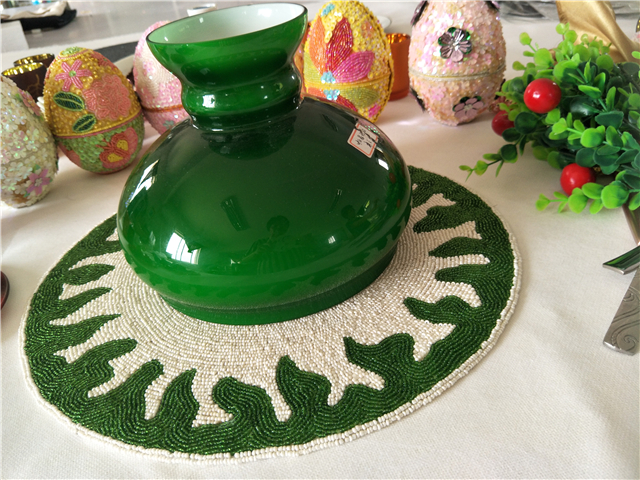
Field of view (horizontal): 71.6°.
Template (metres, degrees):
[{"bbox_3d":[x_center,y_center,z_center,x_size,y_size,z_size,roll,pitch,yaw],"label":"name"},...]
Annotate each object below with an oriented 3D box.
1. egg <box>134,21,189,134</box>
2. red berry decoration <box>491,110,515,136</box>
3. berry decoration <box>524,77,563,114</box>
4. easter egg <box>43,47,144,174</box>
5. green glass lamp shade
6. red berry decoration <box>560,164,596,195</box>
[{"bbox_3d":[-0.163,-0.180,0.531,0.103,0.146,0.103,-9,35,0],"label":"egg"},{"bbox_3d":[0.183,-0.114,0.436,0.025,0.025,0.025,-9,35,0],"label":"red berry decoration"},{"bbox_3d":[0.168,-0.108,0.334,0.025,0.025,0.025,-9,35,0],"label":"berry decoration"},{"bbox_3d":[-0.257,-0.144,0.510,0.100,0.139,0.100,-9,35,0],"label":"easter egg"},{"bbox_3d":[-0.047,-0.071,0.329,0.233,0.168,0.233,-9,35,0],"label":"green glass lamp shade"},{"bbox_3d":[0.207,-0.048,0.356,0.025,0.025,0.025,-9,35,0],"label":"red berry decoration"}]

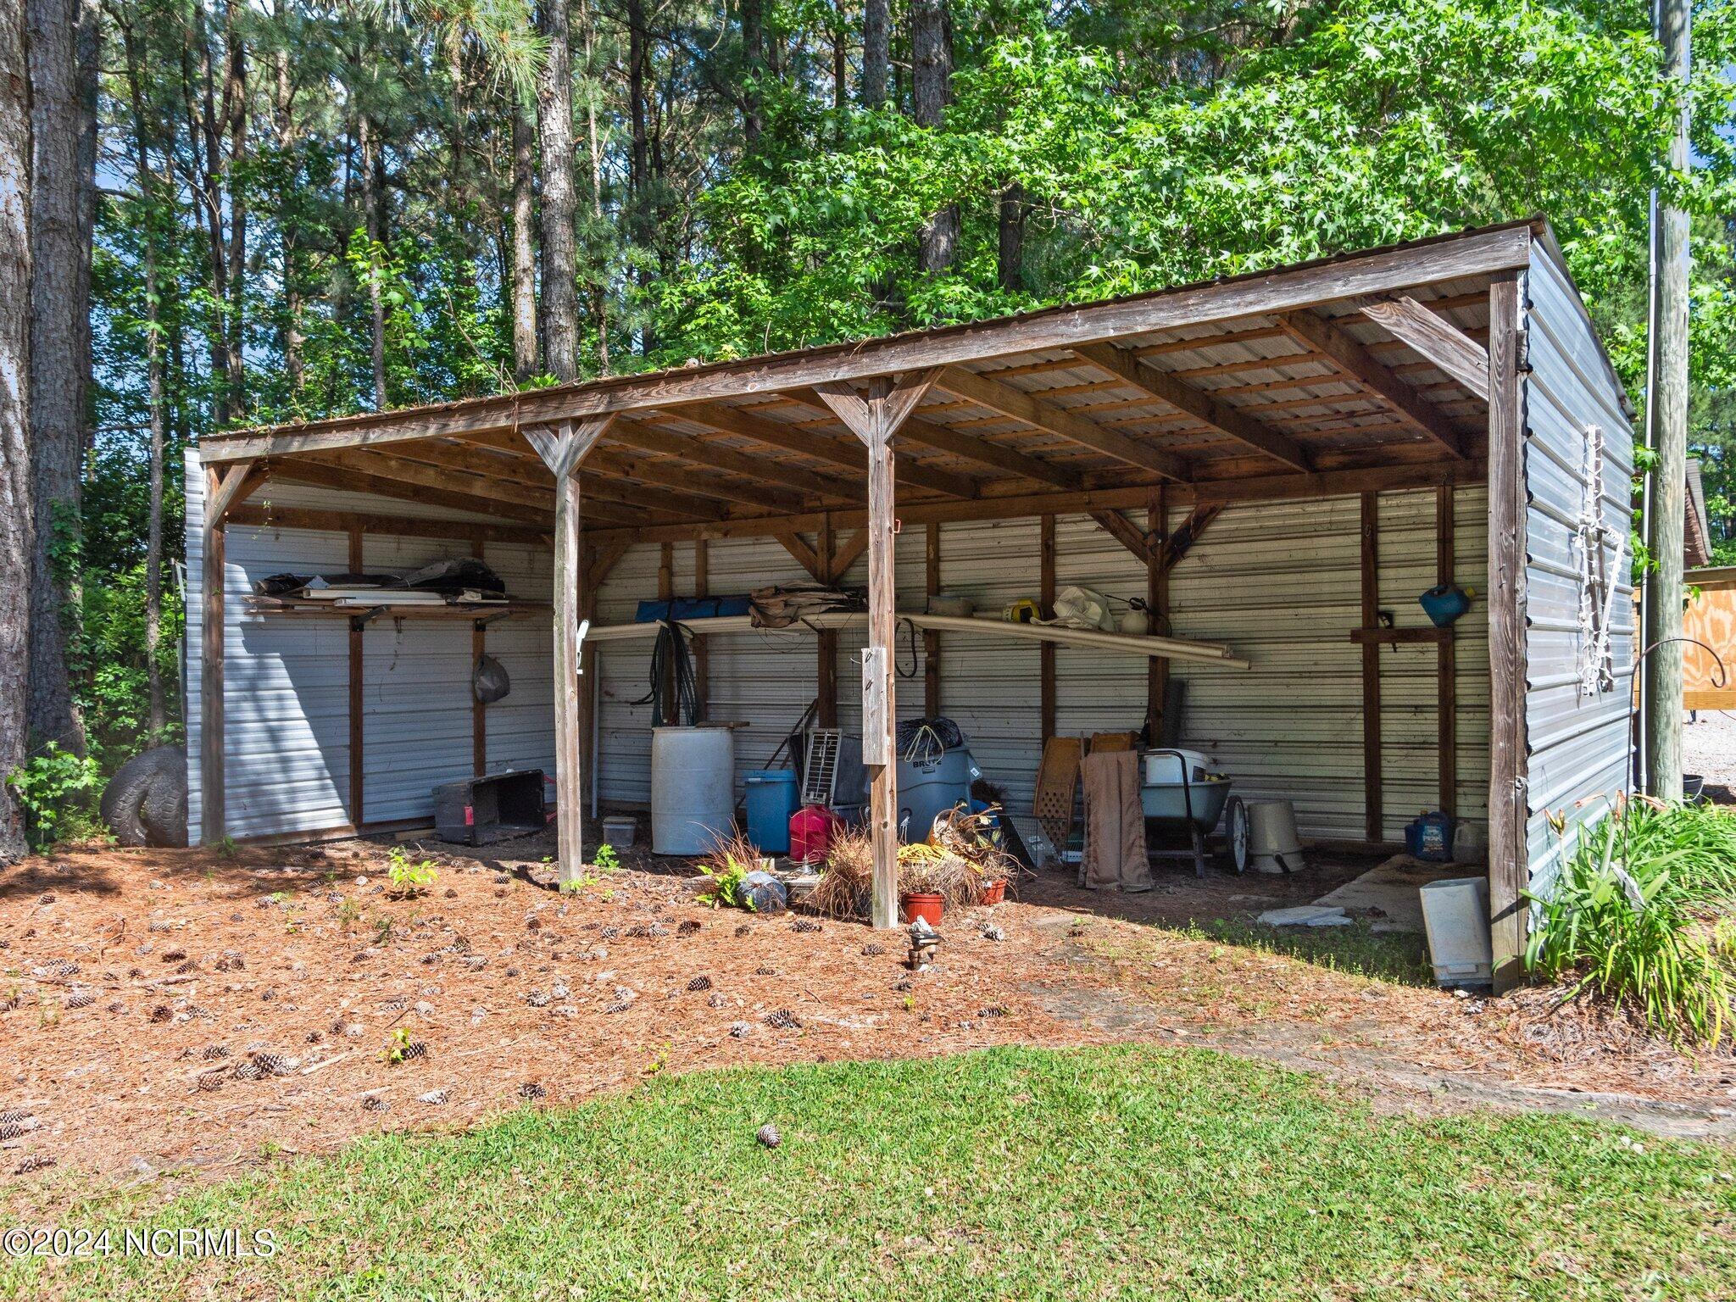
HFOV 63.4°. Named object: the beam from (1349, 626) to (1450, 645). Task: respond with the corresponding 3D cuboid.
[{"bbox_3d":[3.310,-0.091,8.716,0.604,0.091,0.038,-1,0,34],"label":"beam"}]

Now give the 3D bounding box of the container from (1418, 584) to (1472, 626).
[{"bbox_3d":[3.551,-0.275,8.620,0.270,0.190,0.130,-36,-19,29],"label":"container"}]

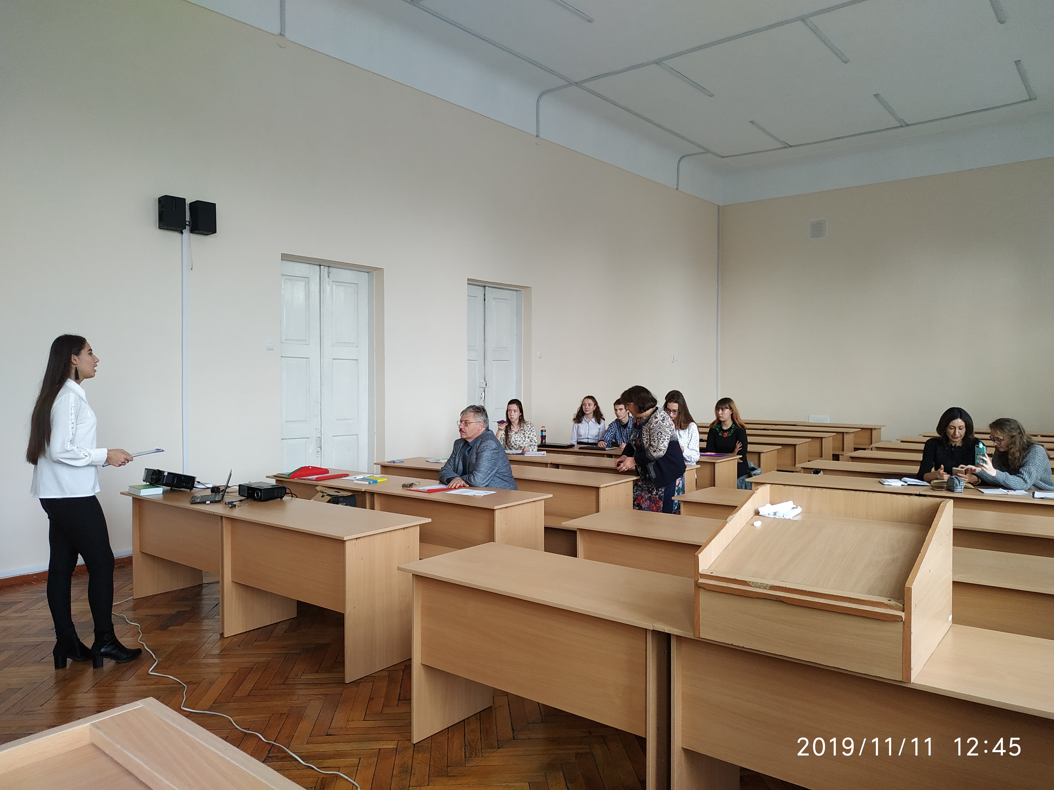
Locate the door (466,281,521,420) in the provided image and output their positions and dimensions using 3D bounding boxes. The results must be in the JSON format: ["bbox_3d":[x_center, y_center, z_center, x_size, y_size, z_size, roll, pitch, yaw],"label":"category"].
[{"bbox_3d":[-0.503,-0.095,9.885,0.088,2.715,1.294,1,2,38],"label":"door"}]

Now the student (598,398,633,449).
[{"bbox_3d":[1.051,0.689,7.983,0.500,1.280,0.680,1,2,37],"label":"student"}]

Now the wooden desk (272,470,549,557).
[{"bbox_3d":[-0.977,1.032,5.459,2.458,0.731,0.597,1,2,38],"label":"wooden desk"}]

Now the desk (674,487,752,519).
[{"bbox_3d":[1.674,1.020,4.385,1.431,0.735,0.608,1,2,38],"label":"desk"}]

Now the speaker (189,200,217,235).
[{"bbox_3d":[-2.787,-1.520,6.289,0.158,0.253,0.153,1,2,42],"label":"speaker"}]

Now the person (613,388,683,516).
[{"bbox_3d":[0.905,0.666,5.304,0.530,1.470,0.480,-1,2,-15],"label":"person"}]

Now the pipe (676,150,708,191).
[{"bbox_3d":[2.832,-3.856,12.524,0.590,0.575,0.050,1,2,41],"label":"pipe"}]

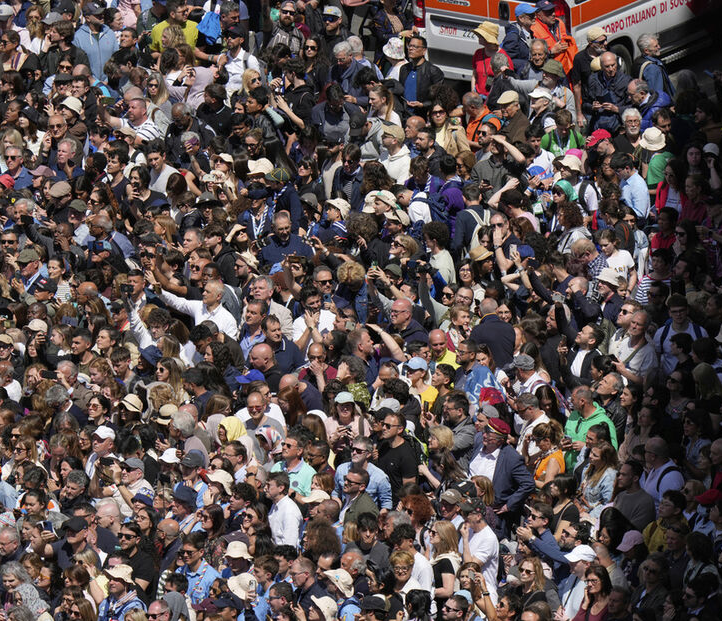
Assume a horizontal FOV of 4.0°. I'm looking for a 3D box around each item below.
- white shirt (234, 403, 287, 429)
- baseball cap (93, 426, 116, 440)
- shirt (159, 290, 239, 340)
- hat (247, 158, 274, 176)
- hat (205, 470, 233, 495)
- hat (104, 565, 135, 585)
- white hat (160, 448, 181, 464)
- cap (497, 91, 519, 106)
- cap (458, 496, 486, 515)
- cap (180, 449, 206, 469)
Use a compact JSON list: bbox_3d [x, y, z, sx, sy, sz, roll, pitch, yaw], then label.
[{"bbox_3d":[-0.866,1.107,90.196,0.480,0.650,0.300,-9,18,-24],"label":"white shirt"},{"bbox_3d":[-2.303,1.104,92.957,0.250,0.125,0.180,-10,16,-38],"label":"baseball cap"},{"bbox_3d":[-1.429,0.204,93.007,0.780,0.760,0.500,11,21,38],"label":"shirt"},{"bbox_3d":[-0.975,-1.401,101.403,0.280,0.150,0.260,-4,16,1],"label":"hat"},{"bbox_3d":[-1.192,1.441,87.217,0.290,0.150,0.270,20,3,-1],"label":"hat"},{"bbox_3d":[-2.139,2.348,92.500,0.310,0.140,0.290,15,4,-1],"label":"hat"},{"bbox_3d":[-1.641,1.253,89.166,0.240,0.140,0.220,-18,22,-38],"label":"white hat"},{"bbox_3d":[1.470,-2.113,103.183,0.260,0.120,0.190,-28,23,-15],"label":"cap"},{"bbox_3d":[1.016,1.773,94.385,0.270,0.140,0.180,-8,19,-34],"label":"cap"},{"bbox_3d":[-1.486,1.313,91.560,0.260,0.150,0.185,-6,17,-25],"label":"cap"}]

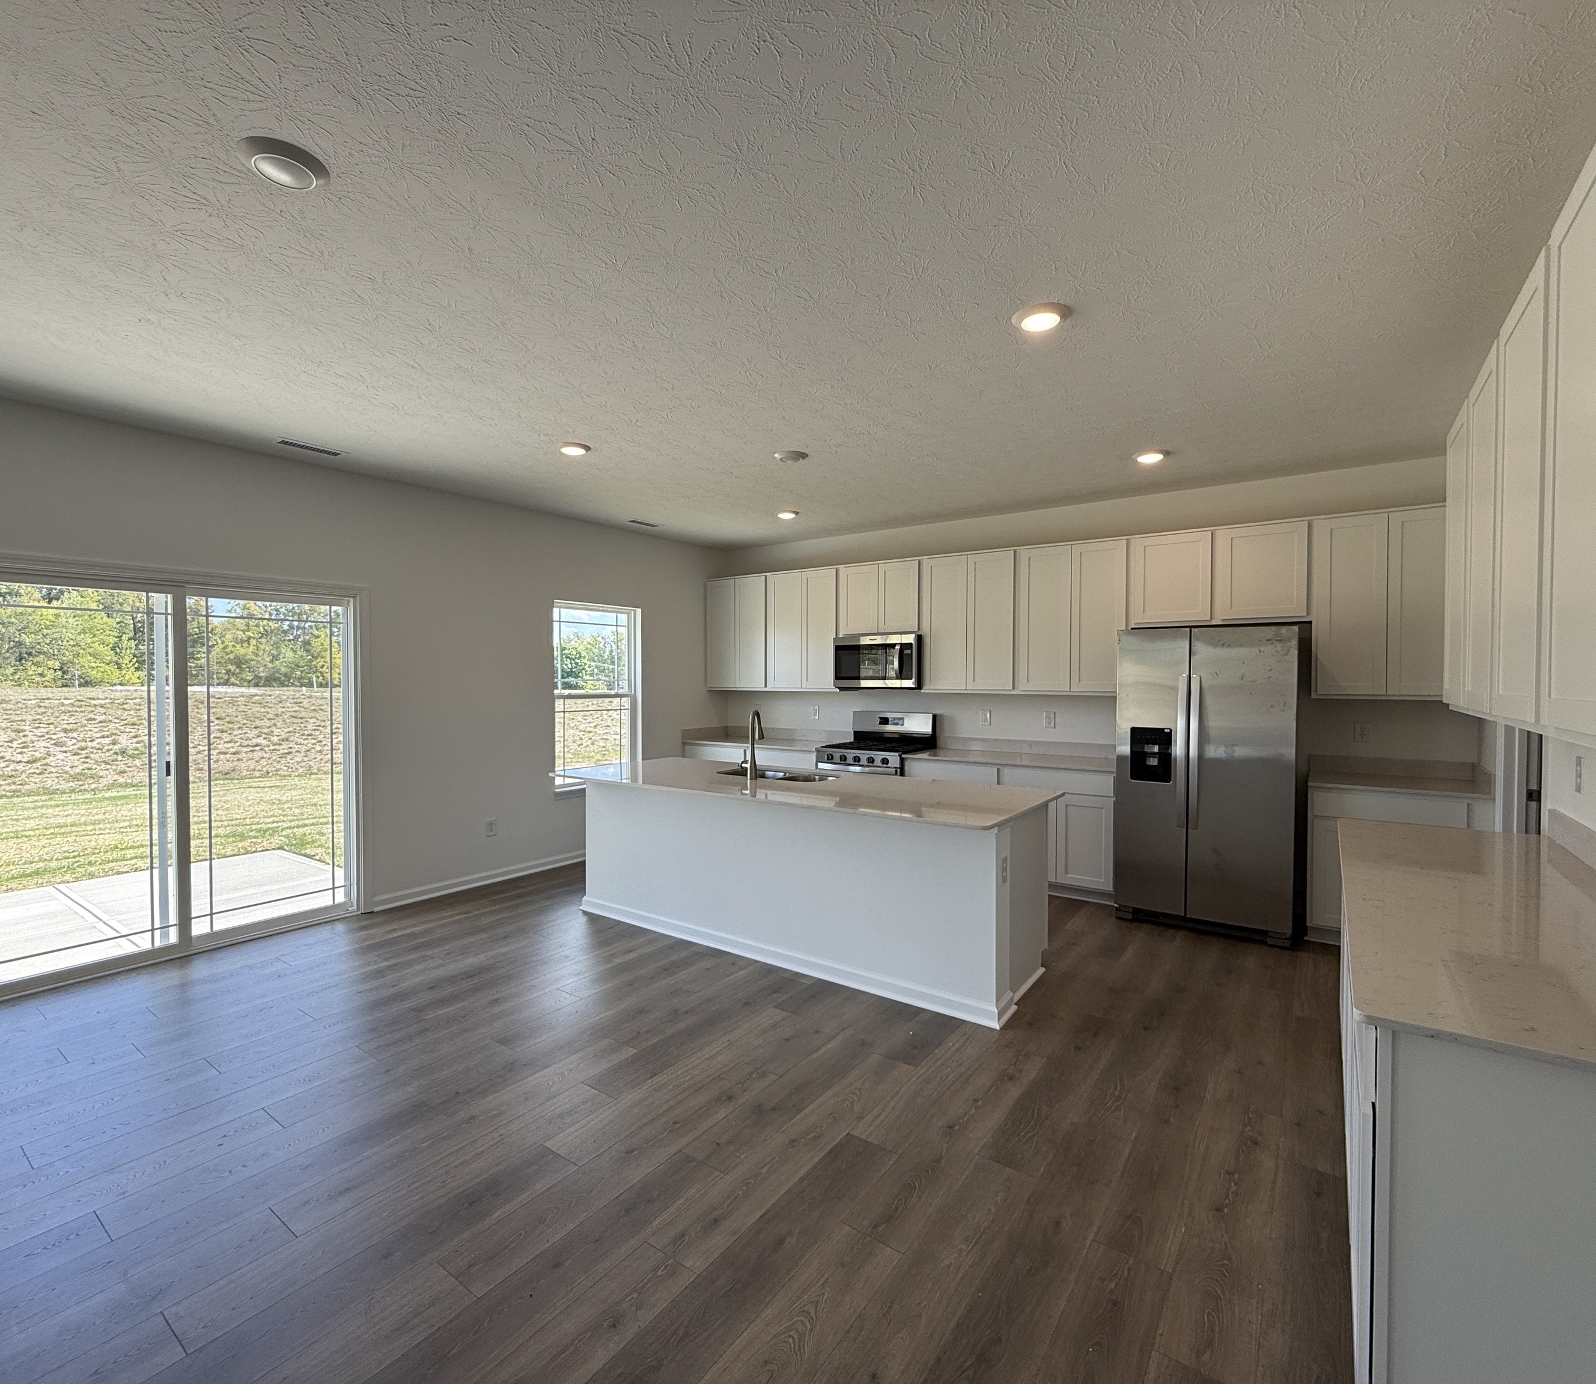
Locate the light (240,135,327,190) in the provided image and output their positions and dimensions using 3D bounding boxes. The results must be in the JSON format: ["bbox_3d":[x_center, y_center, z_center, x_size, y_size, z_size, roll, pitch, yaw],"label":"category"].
[{"bbox_3d":[-1.276,-1.294,1.856,0.192,0.030,0.192,1,1,35],"label":"light"}]

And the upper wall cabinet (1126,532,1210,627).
[{"bbox_3d":[2.514,-0.735,4.997,0.507,0.607,0.330,1,1,35],"label":"upper wall cabinet"}]

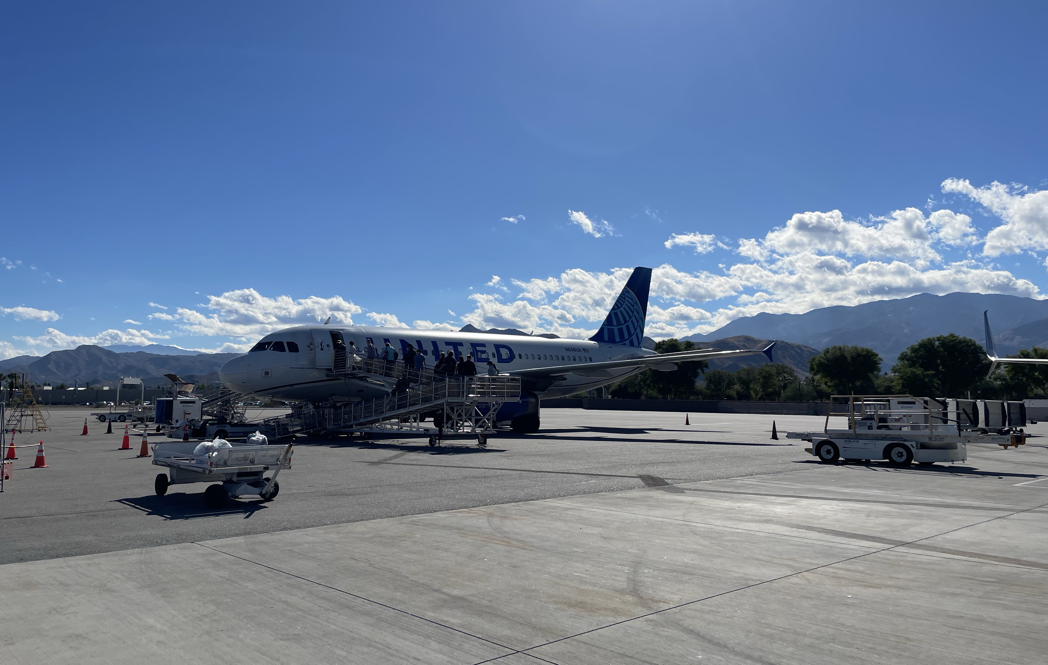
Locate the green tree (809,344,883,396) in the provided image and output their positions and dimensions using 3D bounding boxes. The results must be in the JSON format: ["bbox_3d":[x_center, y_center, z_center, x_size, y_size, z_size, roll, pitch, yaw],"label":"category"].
[{"bbox_3d":[49.326,6.849,120.821,10.700,9.800,10.170,-3,-5,22],"label":"green tree"}]

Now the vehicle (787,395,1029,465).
[{"bbox_3d":[10.561,2.680,21.851,1.970,1.960,6.410,4,-7,-41],"label":"vehicle"}]

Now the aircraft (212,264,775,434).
[{"bbox_3d":[-2.060,0.088,48.780,33.840,11.760,34.100,4,-7,-43],"label":"aircraft"}]

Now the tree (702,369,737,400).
[{"bbox_3d":[34.147,9.736,137.646,5.840,6.440,5.540,-2,-5,14],"label":"tree"}]

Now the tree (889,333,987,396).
[{"bbox_3d":[62.169,5.825,117.888,12.910,11.280,12.260,-3,-6,28],"label":"tree"}]

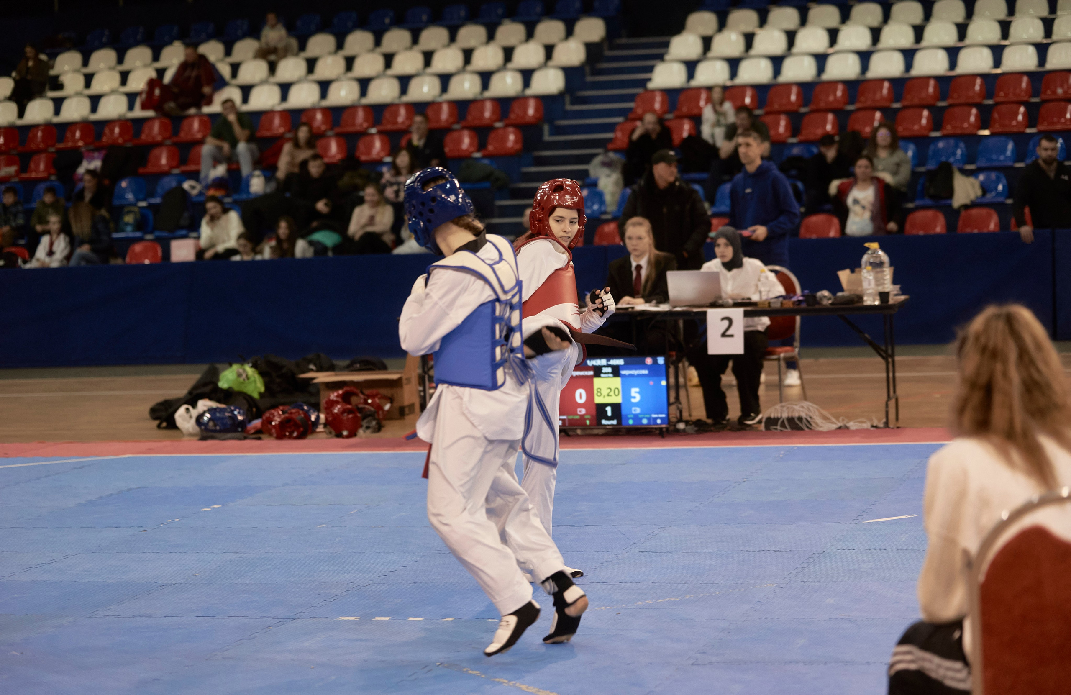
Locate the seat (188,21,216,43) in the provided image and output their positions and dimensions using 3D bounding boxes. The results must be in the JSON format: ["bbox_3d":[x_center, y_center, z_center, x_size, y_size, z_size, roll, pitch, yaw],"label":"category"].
[{"bbox_3d":[-4.018,-3.705,31.586,0.360,0.287,0.330,-2,4,16],"label":"seat"}]

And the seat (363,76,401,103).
[{"bbox_3d":[-1.732,-2.905,30.218,0.400,0.310,0.350,-2,4,15],"label":"seat"}]

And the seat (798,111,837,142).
[{"bbox_3d":[2.971,-2.317,28.175,0.390,0.310,0.370,-1,4,16],"label":"seat"}]

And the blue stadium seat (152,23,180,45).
[{"bbox_3d":[-4.440,-3.690,31.706,0.360,0.287,0.330,-2,4,16],"label":"blue stadium seat"}]

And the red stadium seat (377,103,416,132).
[{"bbox_3d":[-1.559,-2.544,29.665,0.395,0.310,0.380,-1,3,15],"label":"red stadium seat"}]

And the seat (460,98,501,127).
[{"bbox_3d":[-0.617,-2.638,30.185,0.390,0.310,0.370,-1,4,16],"label":"seat"}]

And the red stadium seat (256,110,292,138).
[{"bbox_3d":[-2.872,-2.411,29.057,0.400,0.300,0.380,-2,4,15],"label":"red stadium seat"}]

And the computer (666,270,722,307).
[{"bbox_3d":[1.006,-0.363,16.414,0.320,0.207,0.285,-1,4,18],"label":"computer"}]

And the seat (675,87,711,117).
[{"bbox_3d":[1.742,-2.699,29.510,0.390,0.310,0.370,-1,4,16],"label":"seat"}]

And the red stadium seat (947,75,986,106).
[{"bbox_3d":[4.530,-2.695,28.115,0.400,0.330,0.390,-1,4,15],"label":"red stadium seat"}]

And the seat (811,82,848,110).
[{"bbox_3d":[2.975,-2.546,27.171,0.390,0.302,0.365,-1,4,16],"label":"seat"}]

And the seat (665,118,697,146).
[{"bbox_3d":[1.459,-2.233,27.891,0.395,0.310,0.380,-1,3,15],"label":"seat"}]

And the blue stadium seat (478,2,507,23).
[{"bbox_3d":[-0.573,-4.137,33.275,0.395,0.310,0.380,-1,3,15],"label":"blue stadium seat"}]

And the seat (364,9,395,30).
[{"bbox_3d":[-1.930,-4.055,33.133,0.400,0.310,0.350,-2,4,15],"label":"seat"}]

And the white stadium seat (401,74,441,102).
[{"bbox_3d":[-1.202,-2.728,28.120,0.360,0.287,0.330,-2,4,16],"label":"white stadium seat"}]

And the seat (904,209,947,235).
[{"bbox_3d":[3.249,-1.012,22.419,0.360,0.287,0.330,-2,4,16],"label":"seat"}]

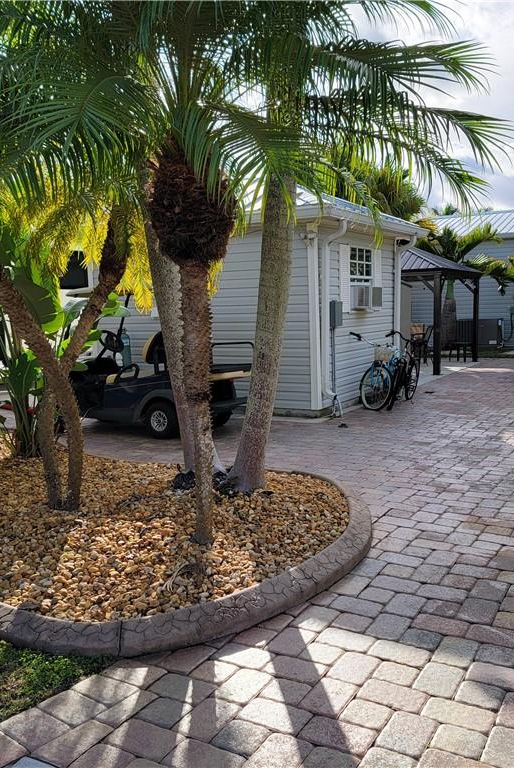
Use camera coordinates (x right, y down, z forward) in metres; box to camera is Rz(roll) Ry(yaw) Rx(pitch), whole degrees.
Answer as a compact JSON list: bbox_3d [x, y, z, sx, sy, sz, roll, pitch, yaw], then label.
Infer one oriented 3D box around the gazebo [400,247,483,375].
[{"bbox_3d":[3.289,-2.020,17.990,4.000,3.150,3.950,2,7,30],"label":"gazebo"}]

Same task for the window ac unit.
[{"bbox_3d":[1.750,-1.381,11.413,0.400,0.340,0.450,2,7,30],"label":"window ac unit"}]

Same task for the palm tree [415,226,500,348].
[{"bbox_3d":[5.953,-2.876,21.400,2.600,3.700,2.600,2,7,30],"label":"palm tree"}]

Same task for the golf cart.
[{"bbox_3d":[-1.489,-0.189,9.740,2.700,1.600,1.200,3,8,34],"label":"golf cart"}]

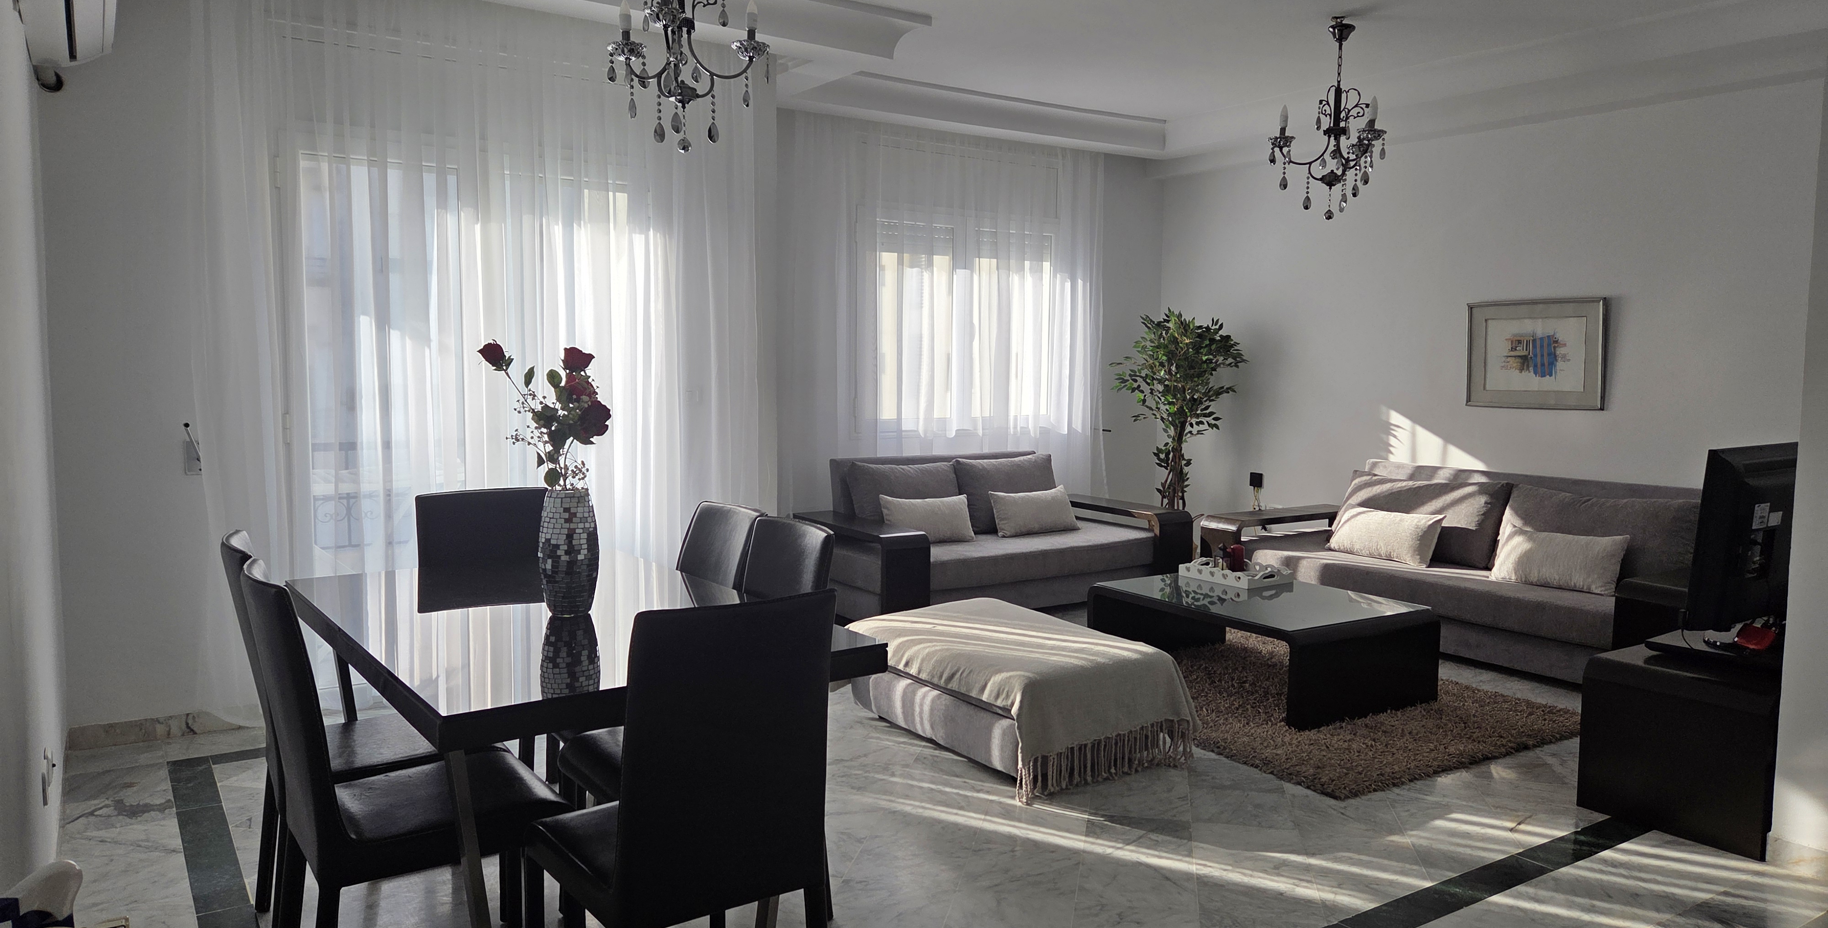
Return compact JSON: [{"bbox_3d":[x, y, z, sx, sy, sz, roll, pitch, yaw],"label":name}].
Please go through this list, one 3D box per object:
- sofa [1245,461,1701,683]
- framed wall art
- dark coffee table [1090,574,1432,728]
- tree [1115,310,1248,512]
[{"bbox_3d":[2.724,0.470,6.049,0.900,0.828,2.474,-3,6,-34],"label":"sofa"},{"bbox_3d":[3.145,-0.553,6.190,0.031,0.542,0.716,-3,6,-34],"label":"framed wall art"},{"bbox_3d":[1.445,0.749,5.156,0.844,0.394,1.135,-2,6,-33],"label":"dark coffee table"},{"bbox_3d":[1.682,-0.124,7.726,0.838,1.687,0.818,2,5,11],"label":"tree"}]

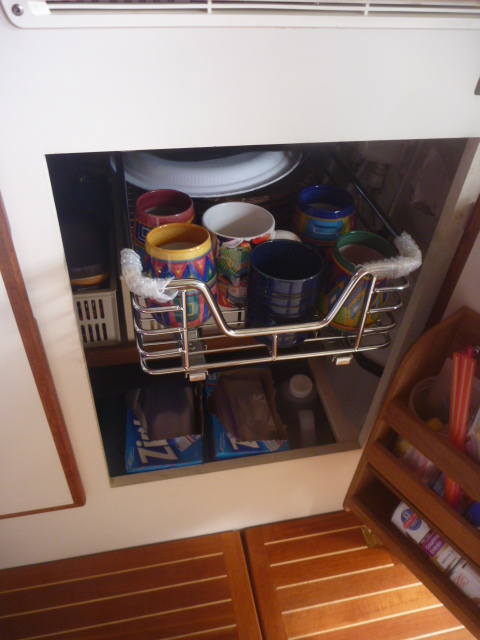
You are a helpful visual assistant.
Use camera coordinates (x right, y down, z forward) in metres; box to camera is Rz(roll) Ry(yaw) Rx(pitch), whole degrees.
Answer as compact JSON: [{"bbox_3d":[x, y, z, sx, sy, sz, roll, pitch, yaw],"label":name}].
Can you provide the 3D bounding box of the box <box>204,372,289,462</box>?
[{"bbox_3d":[0.007,0.184,0.934,0.121,0.088,0.185,-3,42,-9],"label":"box"}]

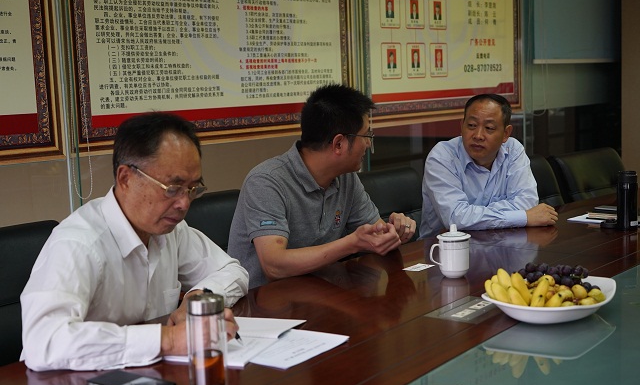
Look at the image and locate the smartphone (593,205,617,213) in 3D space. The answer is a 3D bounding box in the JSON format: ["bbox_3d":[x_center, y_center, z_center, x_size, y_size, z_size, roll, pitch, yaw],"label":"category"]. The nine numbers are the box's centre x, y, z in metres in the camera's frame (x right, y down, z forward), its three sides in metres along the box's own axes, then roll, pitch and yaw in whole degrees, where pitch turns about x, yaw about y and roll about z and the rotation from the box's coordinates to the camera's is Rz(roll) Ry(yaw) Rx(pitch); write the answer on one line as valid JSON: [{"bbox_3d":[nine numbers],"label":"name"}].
[{"bbox_3d":[1.111,0.065,3.259,0.145,0.010,0.075,3,9,40],"label":"smartphone"}]

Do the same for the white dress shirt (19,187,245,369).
[{"bbox_3d":[-0.406,0.237,1.913,0.540,0.480,0.620,3,9,39],"label":"white dress shirt"}]

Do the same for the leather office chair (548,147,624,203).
[{"bbox_3d":[1.369,0.286,3.865,0.580,0.930,0.620,-6,8,-32],"label":"leather office chair"}]

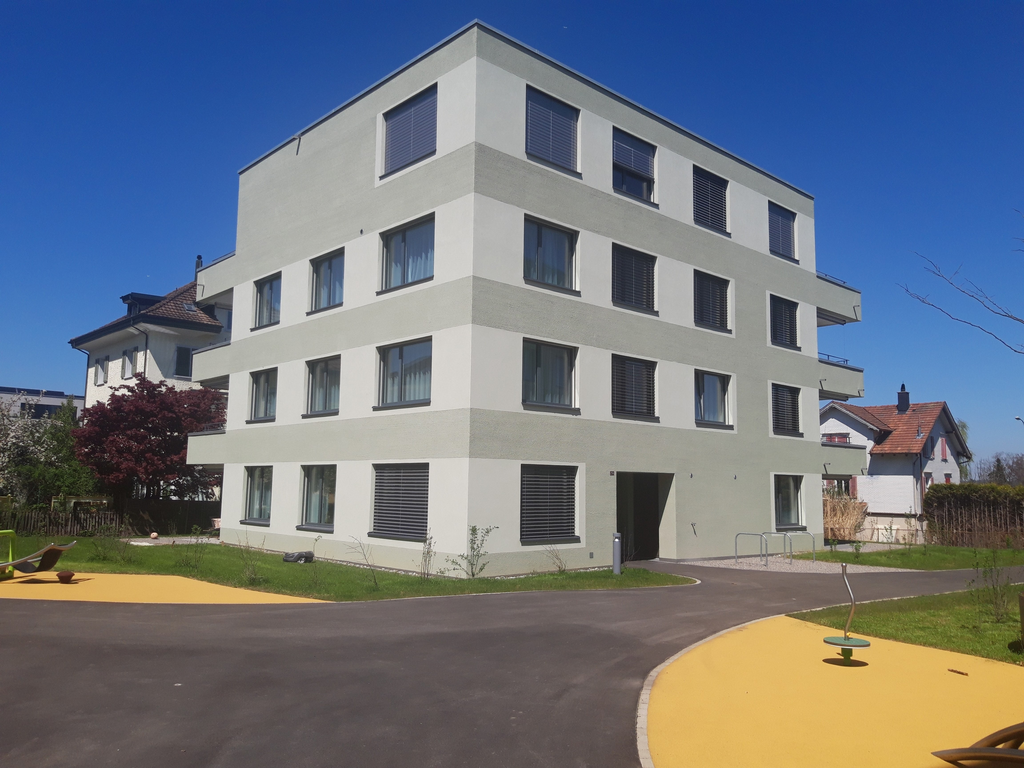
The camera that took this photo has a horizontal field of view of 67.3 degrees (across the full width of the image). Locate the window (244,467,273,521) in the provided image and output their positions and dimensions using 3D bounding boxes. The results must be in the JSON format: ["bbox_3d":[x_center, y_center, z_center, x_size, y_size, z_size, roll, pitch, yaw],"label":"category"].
[{"bbox_3d":[-7.590,3.306,23.221,0.200,1.711,1.877,7,-9,-42],"label":"window"}]

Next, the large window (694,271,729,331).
[{"bbox_3d":[5.836,-2.463,22.771,1.797,1.523,0.130,7,-9,-42],"label":"large window"}]

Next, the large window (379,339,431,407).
[{"bbox_3d":[-2.499,-0.214,18.123,0.200,1.564,2.196,7,-9,-42],"label":"large window"}]

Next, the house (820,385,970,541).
[{"bbox_3d":[27.851,6.180,59.576,8.100,11.100,10.500,7,-9,-37],"label":"house"}]

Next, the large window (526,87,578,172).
[{"bbox_3d":[0.899,-5.870,17.935,1.775,1.610,0.200,7,-10,-41],"label":"large window"}]

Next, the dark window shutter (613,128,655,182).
[{"bbox_3d":[3.095,-5.948,19.937,1.772,0.804,0.120,7,-10,-41],"label":"dark window shutter"}]

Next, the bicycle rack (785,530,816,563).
[{"bbox_3d":[7.264,4.115,19.454,0.060,0.744,0.840,7,-10,-41],"label":"bicycle rack"}]

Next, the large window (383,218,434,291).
[{"bbox_3d":[-2.373,-3.070,18.254,0.180,1.460,2.219,7,-10,-43],"label":"large window"}]

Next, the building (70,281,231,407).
[{"bbox_3d":[-15.580,0.800,38.880,10.500,11.400,10.000,-6,-10,44],"label":"building"}]

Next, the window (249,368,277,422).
[{"bbox_3d":[-7.550,0.376,23.579,0.200,1.564,1.877,7,-9,-42],"label":"window"}]

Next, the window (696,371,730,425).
[{"bbox_3d":[5.491,0.402,21.305,1.805,1.417,0.200,7,-10,-41],"label":"window"}]

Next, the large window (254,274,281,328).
[{"bbox_3d":[-7.259,-2.500,23.331,0.180,1.460,1.843,7,-10,-43],"label":"large window"}]

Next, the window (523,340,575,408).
[{"bbox_3d":[0.834,-0.182,17.902,1.778,1.564,0.200,7,-9,-42],"label":"window"}]

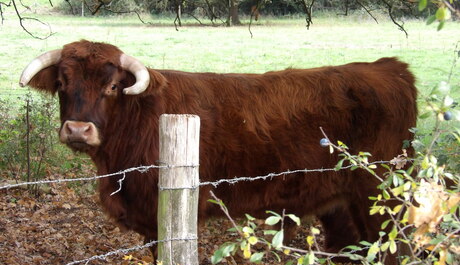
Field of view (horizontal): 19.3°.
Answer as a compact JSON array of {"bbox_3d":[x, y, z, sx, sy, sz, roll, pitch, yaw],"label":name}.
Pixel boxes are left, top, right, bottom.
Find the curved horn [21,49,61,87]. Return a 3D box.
[{"bbox_3d":[-0.921,-0.318,6.620,0.170,0.180,0.220,2,6,17],"label":"curved horn"}]

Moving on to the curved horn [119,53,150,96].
[{"bbox_3d":[-0.453,-0.283,6.500,0.160,0.190,0.230,2,6,17],"label":"curved horn"}]

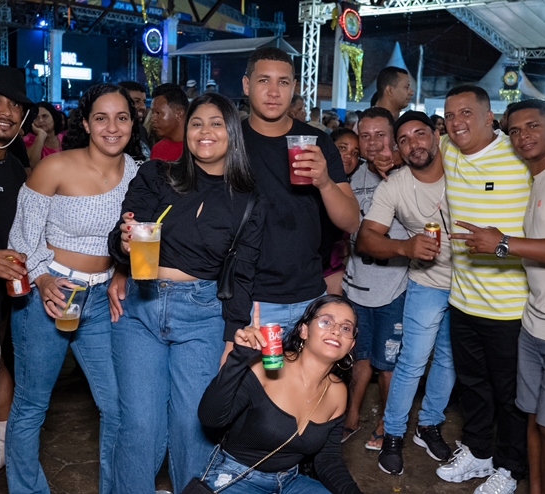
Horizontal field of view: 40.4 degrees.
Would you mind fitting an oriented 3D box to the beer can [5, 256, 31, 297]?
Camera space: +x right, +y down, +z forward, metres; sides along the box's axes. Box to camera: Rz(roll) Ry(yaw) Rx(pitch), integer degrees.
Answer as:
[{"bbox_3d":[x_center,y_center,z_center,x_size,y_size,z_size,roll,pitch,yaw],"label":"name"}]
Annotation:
[{"bbox_3d":[-0.791,0.092,2.290,0.066,0.122,0.066,-11,17,-19],"label":"beer can"}]

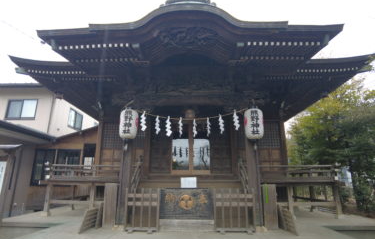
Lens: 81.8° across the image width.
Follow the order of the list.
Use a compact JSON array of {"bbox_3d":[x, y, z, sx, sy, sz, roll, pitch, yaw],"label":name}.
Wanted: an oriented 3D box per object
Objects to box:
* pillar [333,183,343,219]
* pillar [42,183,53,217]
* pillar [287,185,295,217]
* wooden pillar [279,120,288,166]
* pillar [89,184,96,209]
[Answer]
[{"bbox_3d":[4.735,2.573,6.889,0.130,0.963,0.130,0,-14,2],"label":"pillar"},{"bbox_3d":[-4.574,2.639,7.158,0.130,0.963,0.130,0,-14,2],"label":"pillar"},{"bbox_3d":[3.669,2.871,7.664,0.170,1.026,0.170,-1,-15,2],"label":"pillar"},{"bbox_3d":[4.030,1.114,9.130,0.250,2.570,0.250,-1,-15,2],"label":"wooden pillar"},{"bbox_3d":[-3.108,2.627,7.111,0.120,0.963,0.120,0,-14,2],"label":"pillar"}]

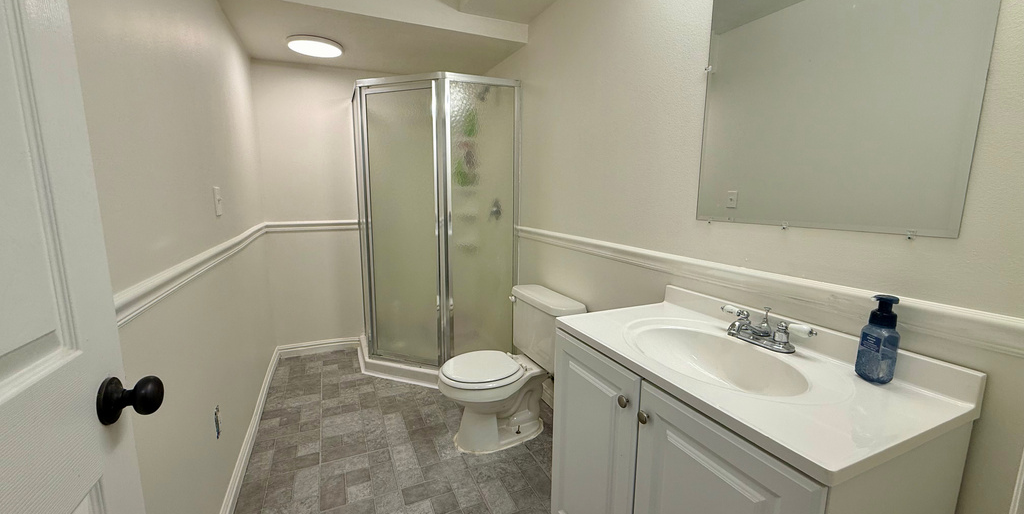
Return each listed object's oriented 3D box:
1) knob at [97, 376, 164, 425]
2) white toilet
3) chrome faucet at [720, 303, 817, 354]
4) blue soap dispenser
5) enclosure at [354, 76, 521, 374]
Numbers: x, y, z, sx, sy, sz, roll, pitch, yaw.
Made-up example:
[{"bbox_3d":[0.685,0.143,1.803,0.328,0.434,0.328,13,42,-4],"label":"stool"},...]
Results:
[{"bbox_3d":[-0.554,0.207,0.612,0.064,0.067,0.067,-4,10,-23],"label":"knob"},{"bbox_3d":[-0.051,0.562,2.116,0.656,0.694,0.496,-4,10,-23],"label":"white toilet"},{"bbox_3d":[0.615,0.181,1.065,0.170,0.092,0.258,-4,10,-23],"label":"chrome faucet"},{"bbox_3d":[0.767,0.169,0.871,0.060,0.178,0.058,6,10,30],"label":"blue soap dispenser"},{"bbox_3d":[-0.585,-0.250,2.914,0.918,1.763,1.002,-4,10,-23],"label":"enclosure"}]

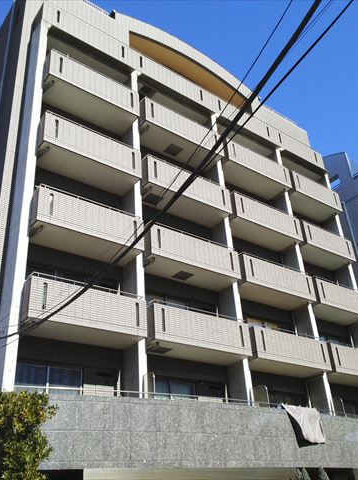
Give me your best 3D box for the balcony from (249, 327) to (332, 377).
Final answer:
[{"bbox_3d":[4.087,4.455,19.695,4.188,1.290,1.280,18,-36,-33],"label":"balcony"}]

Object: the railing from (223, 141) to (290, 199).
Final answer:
[{"bbox_3d":[3.507,-3.293,24.202,4.278,1.210,1.370,18,-36,-34],"label":"railing"}]

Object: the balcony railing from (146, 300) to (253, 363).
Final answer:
[{"bbox_3d":[0.521,3.308,17.235,4.150,1.290,1.280,18,-36,-33],"label":"balcony railing"}]

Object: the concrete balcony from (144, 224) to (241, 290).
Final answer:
[{"bbox_3d":[0.315,0.758,18.791,4.200,1.210,1.370,18,-36,-34],"label":"concrete balcony"}]

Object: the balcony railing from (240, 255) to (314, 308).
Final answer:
[{"bbox_3d":[3.878,1.906,21.329,4.278,1.210,1.370,18,-36,-34],"label":"balcony railing"}]

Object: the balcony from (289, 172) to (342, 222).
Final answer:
[{"bbox_3d":[6.899,-2.213,26.593,3.832,1.210,1.370,18,-36,-34],"label":"balcony"}]

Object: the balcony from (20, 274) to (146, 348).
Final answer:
[{"bbox_3d":[-2.906,2.274,14.884,3.758,1.210,1.370,18,-36,-34],"label":"balcony"}]

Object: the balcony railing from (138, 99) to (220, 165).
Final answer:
[{"bbox_3d":[-0.056,-4.441,21.664,4.200,1.210,1.370,18,-36,-34],"label":"balcony railing"}]

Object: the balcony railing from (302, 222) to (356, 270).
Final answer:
[{"bbox_3d":[7.061,0.341,24.992,3.717,1.290,1.280,18,-36,-33],"label":"balcony railing"}]

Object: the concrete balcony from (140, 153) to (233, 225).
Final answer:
[{"bbox_3d":[0.136,-1.886,20.214,4.150,1.290,1.280,18,-36,-33],"label":"concrete balcony"}]

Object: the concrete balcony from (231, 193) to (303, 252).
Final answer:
[{"bbox_3d":[3.702,-0.739,22.674,4.188,1.290,1.280,18,-36,-33],"label":"concrete balcony"}]

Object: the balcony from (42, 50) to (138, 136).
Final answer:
[{"bbox_3d":[-3.465,-5.554,19.209,3.758,1.210,1.370,18,-36,-34],"label":"balcony"}]

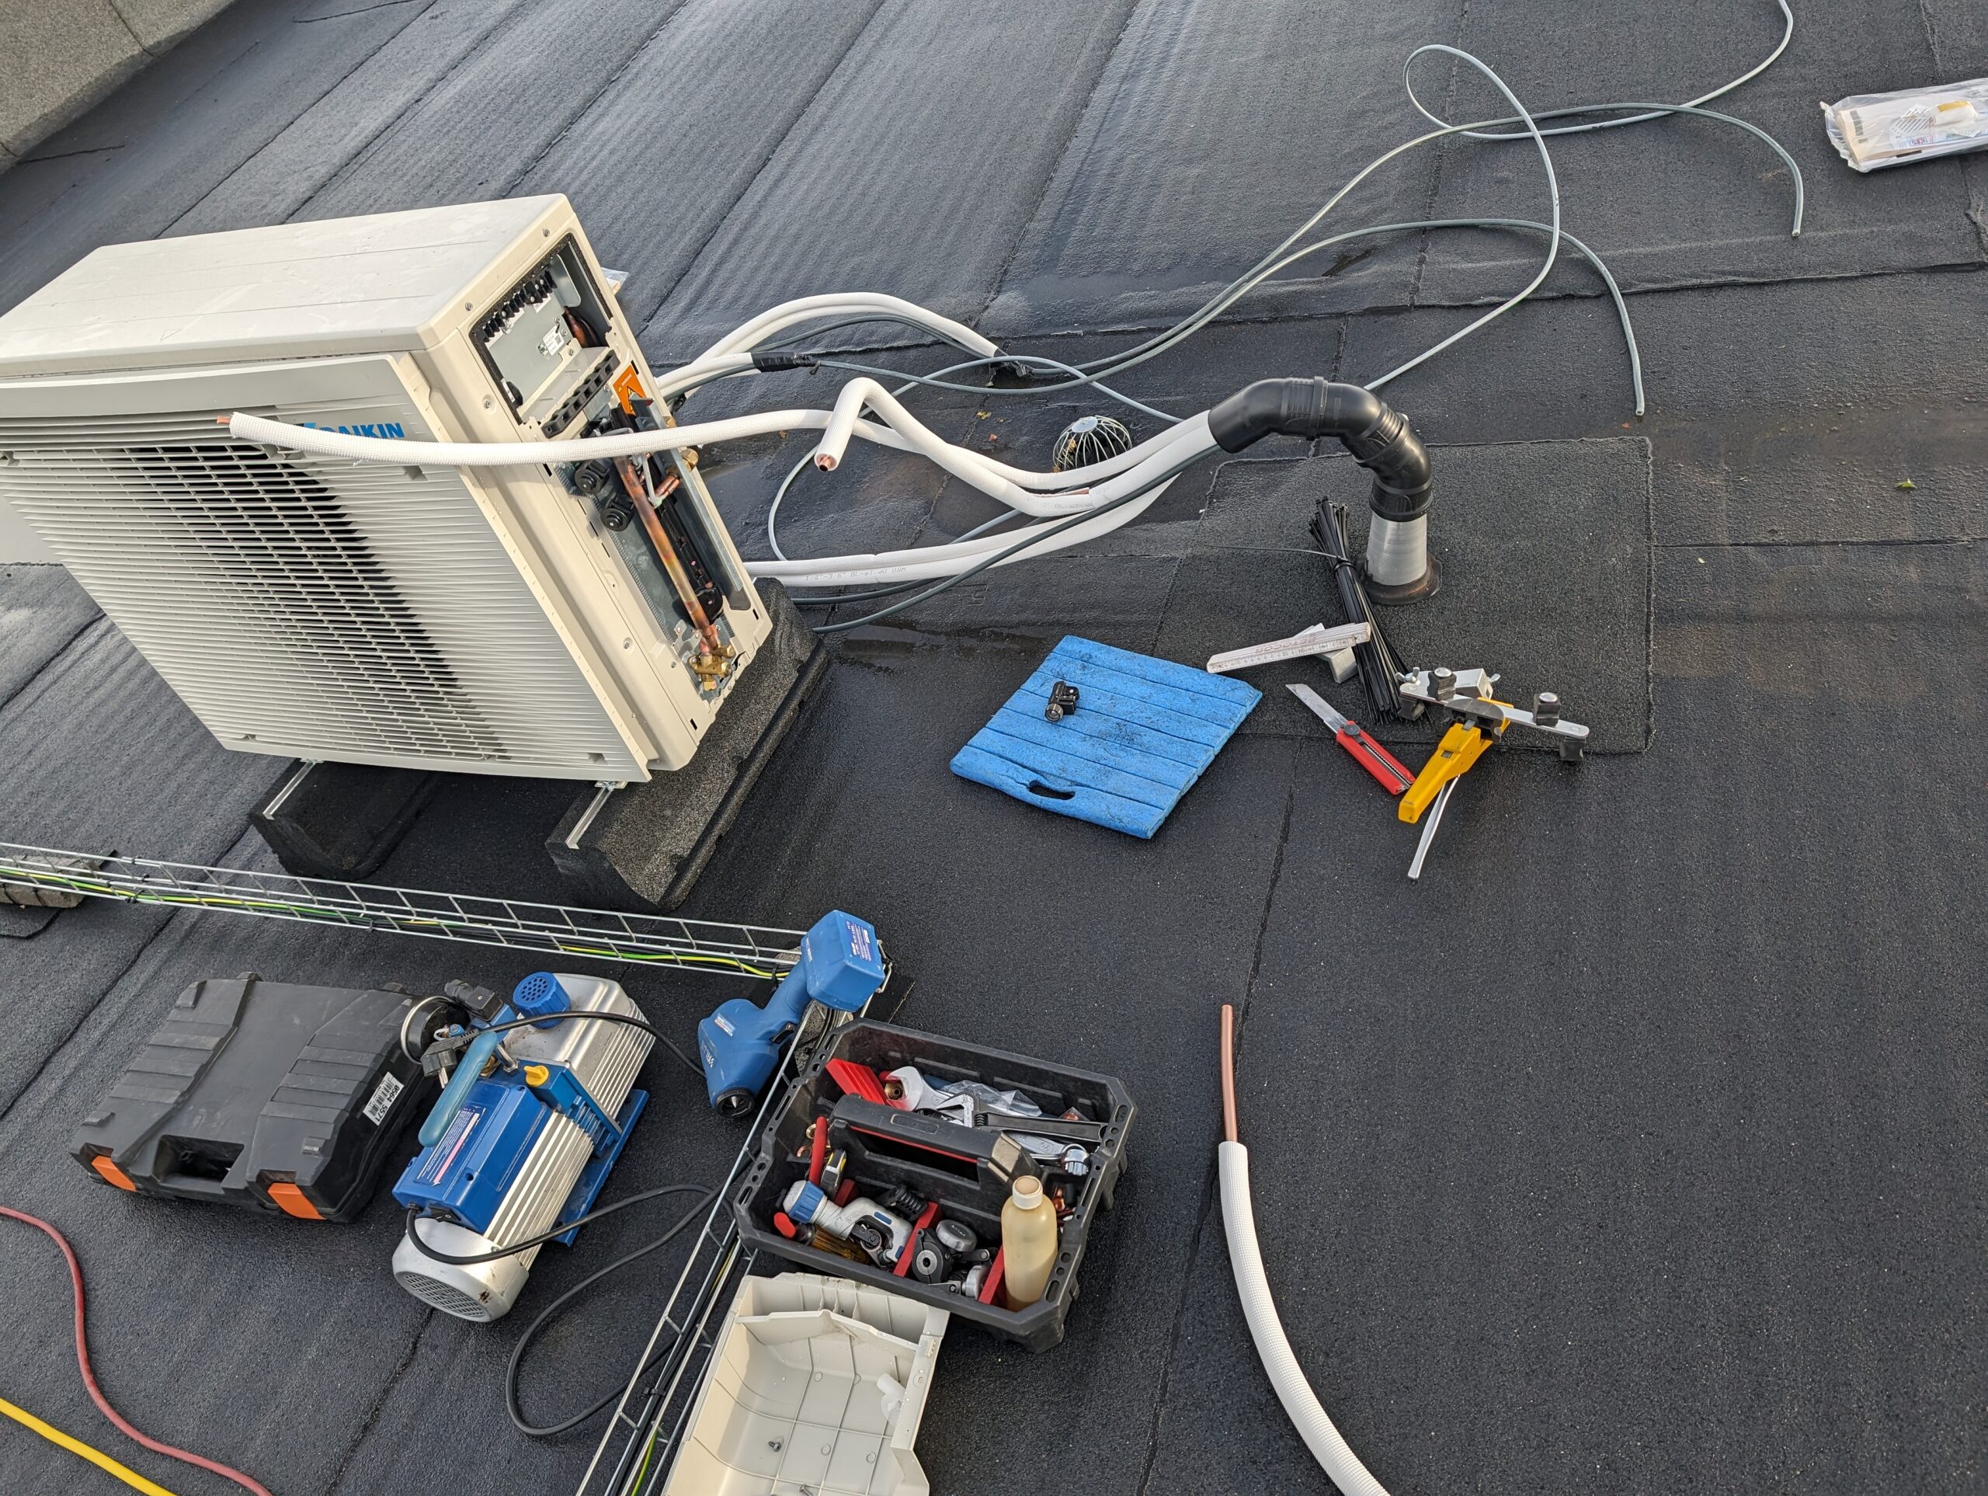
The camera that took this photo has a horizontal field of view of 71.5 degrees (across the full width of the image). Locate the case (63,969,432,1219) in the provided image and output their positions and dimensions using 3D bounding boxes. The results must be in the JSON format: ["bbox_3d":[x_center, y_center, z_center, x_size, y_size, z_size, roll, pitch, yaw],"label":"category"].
[{"bbox_3d":[-0.990,0.473,1.892,0.415,0.102,0.292,0,46,19],"label":"case"}]

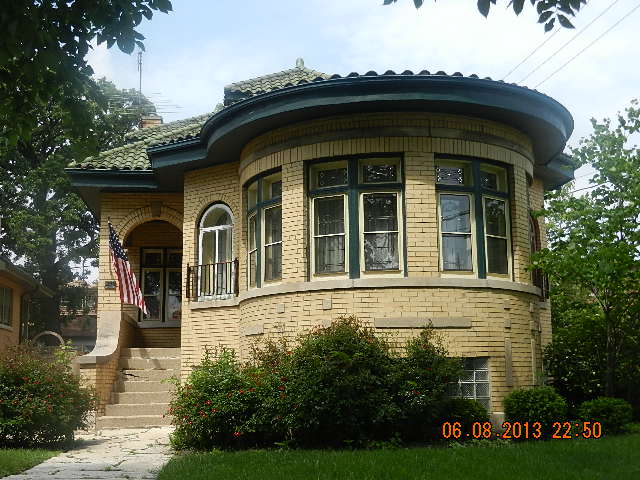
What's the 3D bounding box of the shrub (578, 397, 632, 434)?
[{"bbox_3d":[3.879,2.376,11.254,0.730,0.495,0.700,-1,-9,0],"label":"shrub"}]

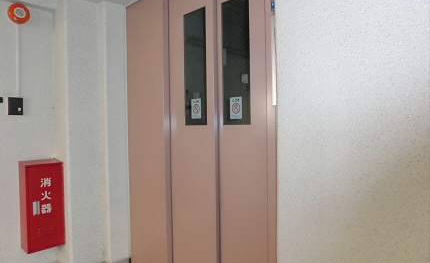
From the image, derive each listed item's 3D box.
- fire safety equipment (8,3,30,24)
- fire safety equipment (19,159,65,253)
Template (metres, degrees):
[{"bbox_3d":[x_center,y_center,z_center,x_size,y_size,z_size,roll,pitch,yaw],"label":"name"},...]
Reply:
[{"bbox_3d":[-1.445,-0.872,2.211,0.046,0.139,0.139,0,2,43],"label":"fire safety equipment"},{"bbox_3d":[-1.310,0.549,2.269,0.175,0.645,0.250,0,2,43],"label":"fire safety equipment"}]

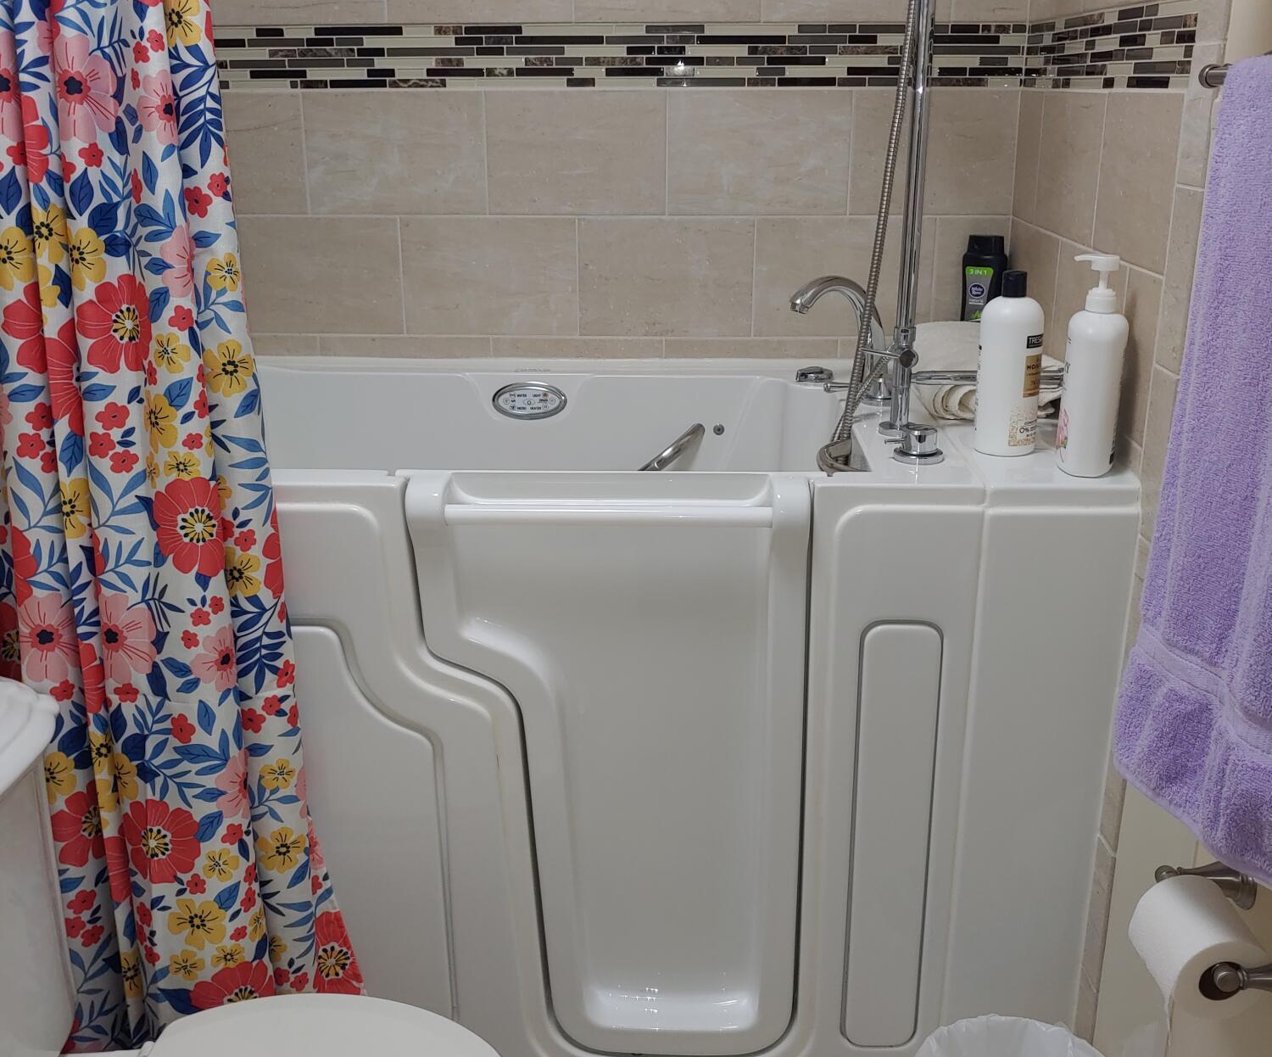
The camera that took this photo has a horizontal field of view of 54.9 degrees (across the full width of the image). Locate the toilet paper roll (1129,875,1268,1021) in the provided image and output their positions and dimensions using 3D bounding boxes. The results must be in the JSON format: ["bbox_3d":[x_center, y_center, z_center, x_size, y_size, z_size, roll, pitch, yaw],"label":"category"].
[{"bbox_3d":[0.542,0.401,1.175,0.095,0.095,0.100,1,19,2],"label":"toilet paper roll"}]

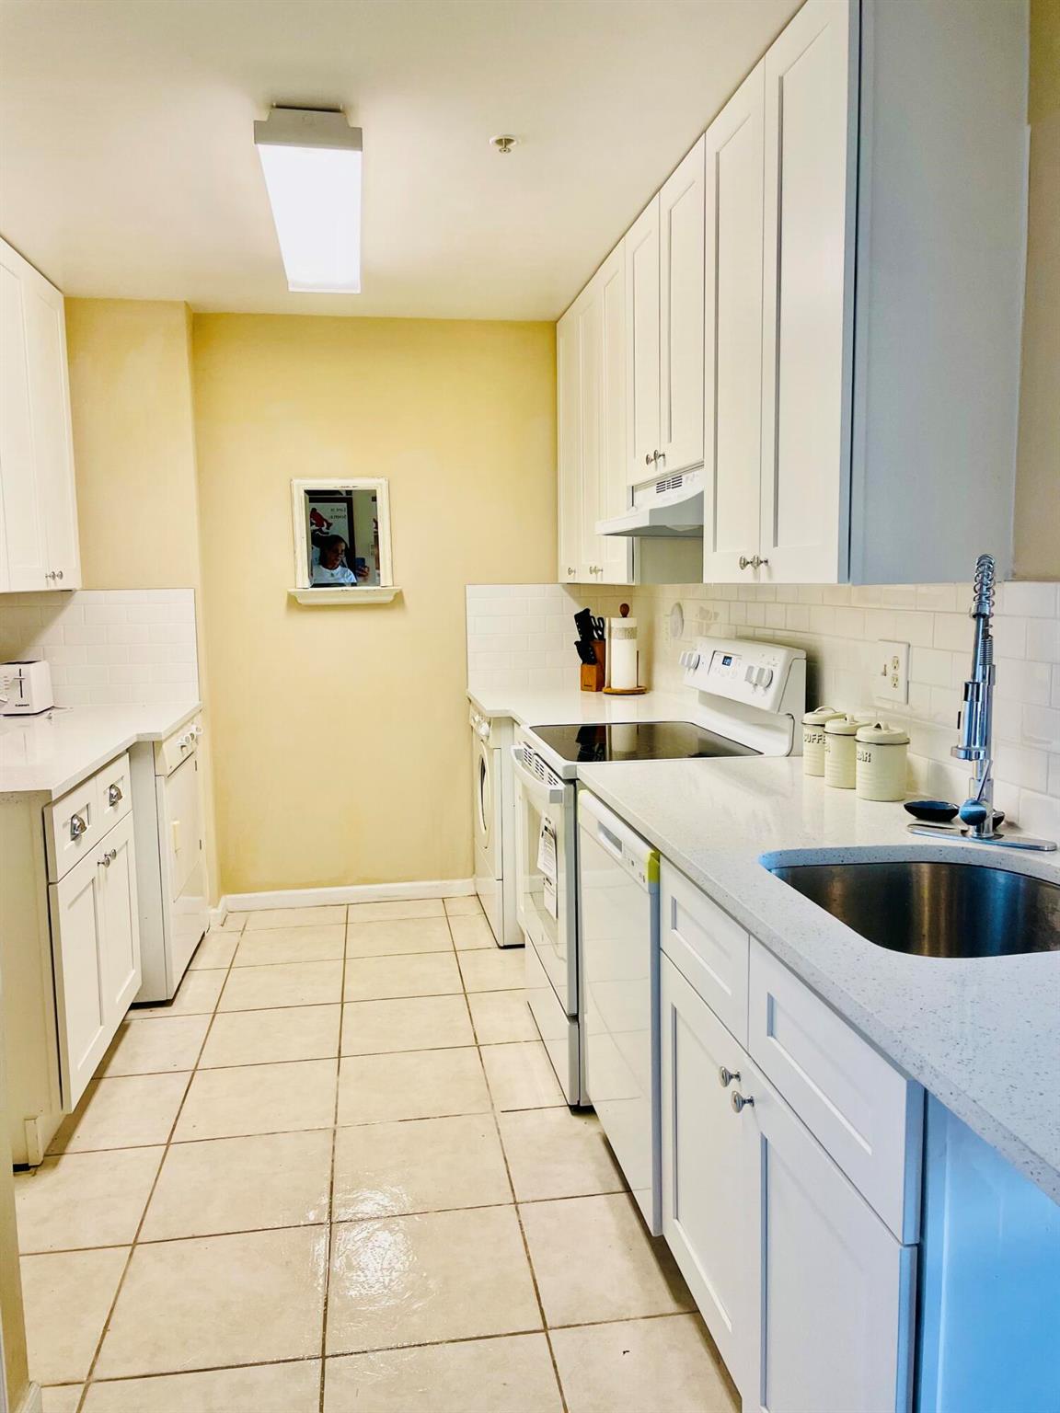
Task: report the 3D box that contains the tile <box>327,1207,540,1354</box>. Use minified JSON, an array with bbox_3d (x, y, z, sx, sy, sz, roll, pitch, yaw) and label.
[{"bbox_3d":[-0.201,1.145,2.139,0.398,0.012,0.398,-2,7,-9],"label":"tile"}]

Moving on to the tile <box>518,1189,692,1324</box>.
[{"bbox_3d":[0.182,1.131,2.197,0.361,0.012,0.398,-2,7,-9],"label":"tile"}]

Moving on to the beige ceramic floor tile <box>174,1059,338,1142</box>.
[{"bbox_3d":[-0.720,1.054,2.853,0.399,0.010,0.399,-2,7,-9],"label":"beige ceramic floor tile"}]

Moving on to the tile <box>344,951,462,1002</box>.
[{"bbox_3d":[-0.445,0.946,3.705,0.399,0.010,0.399,-2,7,-9],"label":"tile"}]

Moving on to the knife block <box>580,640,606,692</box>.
[{"bbox_3d":[0.279,-0.176,4.484,0.085,0.210,0.115,2,8,23],"label":"knife block"}]

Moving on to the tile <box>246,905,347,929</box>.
[{"bbox_3d":[-0.964,0.881,4.408,0.398,0.012,0.271,-2,7,-9],"label":"tile"}]

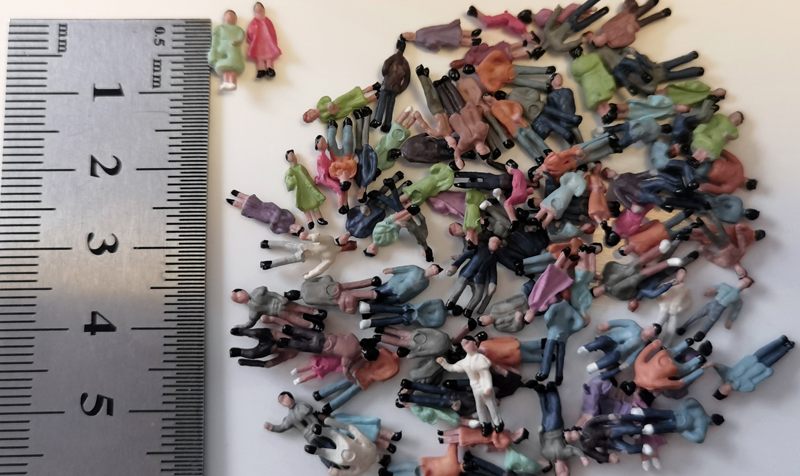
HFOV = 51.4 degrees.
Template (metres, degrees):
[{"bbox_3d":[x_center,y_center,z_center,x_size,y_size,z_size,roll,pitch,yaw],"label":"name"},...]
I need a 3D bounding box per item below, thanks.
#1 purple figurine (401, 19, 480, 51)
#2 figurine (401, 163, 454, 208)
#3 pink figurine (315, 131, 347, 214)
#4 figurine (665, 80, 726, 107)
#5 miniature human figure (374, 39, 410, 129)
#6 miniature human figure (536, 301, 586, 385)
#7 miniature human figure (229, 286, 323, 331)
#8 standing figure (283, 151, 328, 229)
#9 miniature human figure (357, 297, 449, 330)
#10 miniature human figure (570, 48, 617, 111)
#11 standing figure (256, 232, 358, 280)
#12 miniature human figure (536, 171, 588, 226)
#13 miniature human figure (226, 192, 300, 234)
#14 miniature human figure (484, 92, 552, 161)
[{"bbox_3d":[0.005,-0.026,0.108,0.010,0.003,0.004,0,81,-2],"label":"purple figurine"},{"bbox_3d":[0.004,-0.007,0.103,0.010,0.003,0.003,-33,84,-6],"label":"figurine"},{"bbox_3d":[-0.009,-0.008,0.105,0.004,0.003,0.010,-6,80,30],"label":"pink figurine"},{"bbox_3d":[0.037,-0.018,0.107,0.010,0.003,0.003,-2,81,-1],"label":"figurine"},{"bbox_3d":[-0.001,-0.019,0.107,0.004,0.003,0.013,12,81,-12],"label":"miniature human figure"},{"bbox_3d":[0.020,0.012,0.102,0.005,0.003,0.012,13,81,1],"label":"miniature human figure"},{"bbox_3d":[-0.015,0.009,0.102,0.012,0.003,0.005,14,81,0],"label":"miniature human figure"},{"bbox_3d":[-0.012,-0.006,0.105,0.004,0.003,0.011,-16,82,-24],"label":"standing figure"},{"bbox_3d":[0.001,0.009,0.102,0.012,0.003,0.003,-2,81,-1],"label":"miniature human figure"},{"bbox_3d":[0.025,-0.020,0.106,0.004,0.003,0.011,-24,83,-5],"label":"miniature human figure"},{"bbox_3d":[-0.011,0.002,0.103,0.012,0.003,0.006,-5,82,-2],"label":"standing figure"},{"bbox_3d":[0.020,-0.005,0.103,0.003,0.003,0.010,38,82,4],"label":"miniature human figure"},{"bbox_3d":[-0.017,-0.003,0.104,0.011,0.003,0.003,25,82,3],"label":"miniature human figure"},{"bbox_3d":[0.015,-0.014,0.105,0.004,0.003,0.011,-42,84,-7],"label":"miniature human figure"}]

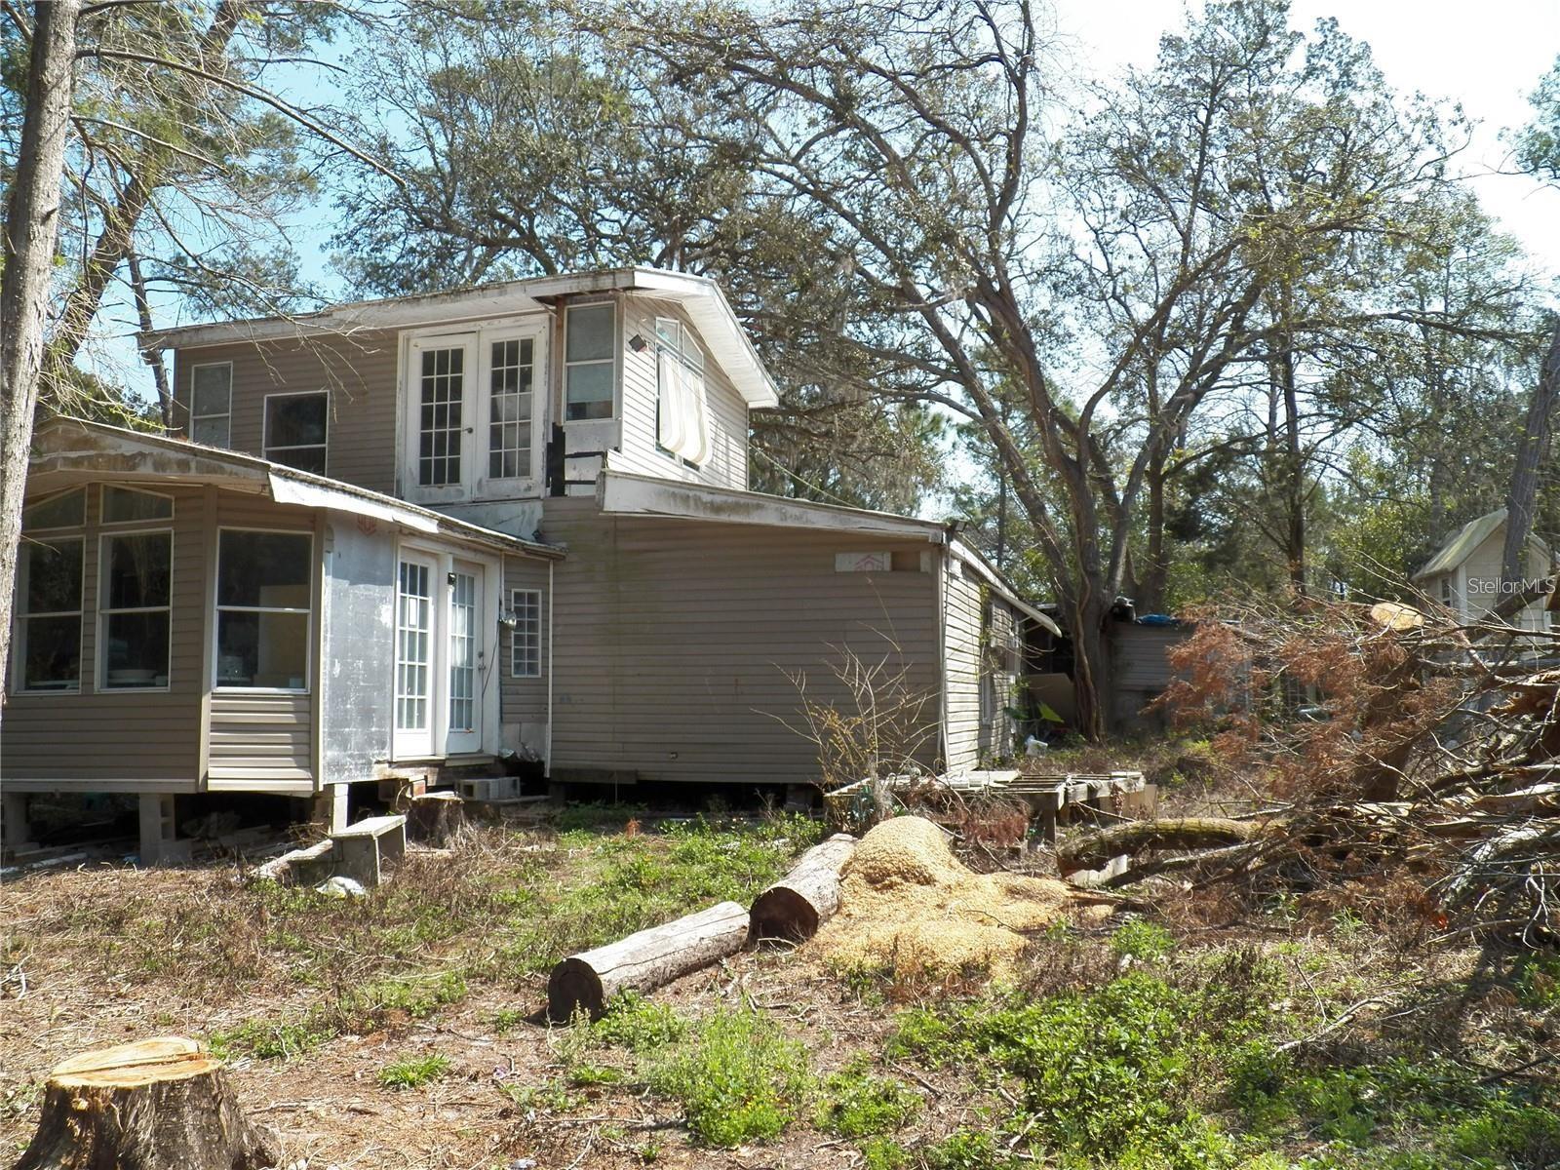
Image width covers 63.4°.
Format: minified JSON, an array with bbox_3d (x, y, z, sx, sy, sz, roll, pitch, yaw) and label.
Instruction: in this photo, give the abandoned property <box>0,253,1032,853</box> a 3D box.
[{"bbox_3d":[-2.611,-0.648,15.916,10.300,6.910,11.500,-2,-6,16],"label":"abandoned property"}]

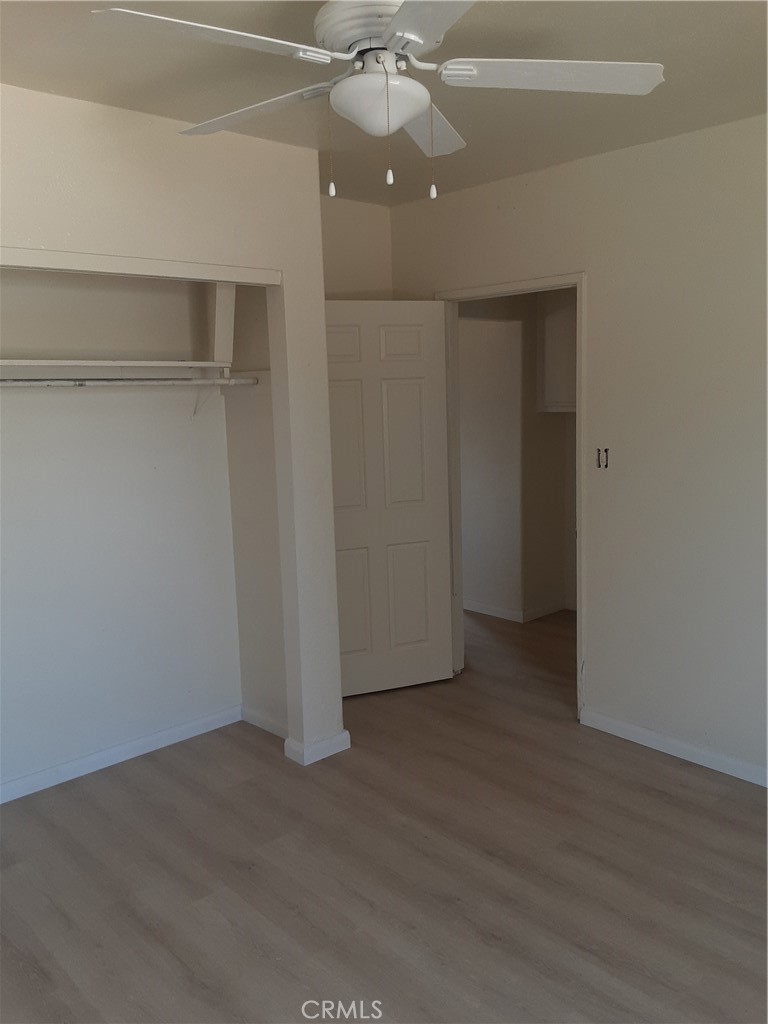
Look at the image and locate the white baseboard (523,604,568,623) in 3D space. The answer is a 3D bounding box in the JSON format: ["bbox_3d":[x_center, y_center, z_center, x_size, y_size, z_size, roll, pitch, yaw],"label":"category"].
[{"bbox_3d":[1.093,0.669,5.459,0.464,0.082,0.018,-10,13,-42],"label":"white baseboard"}]

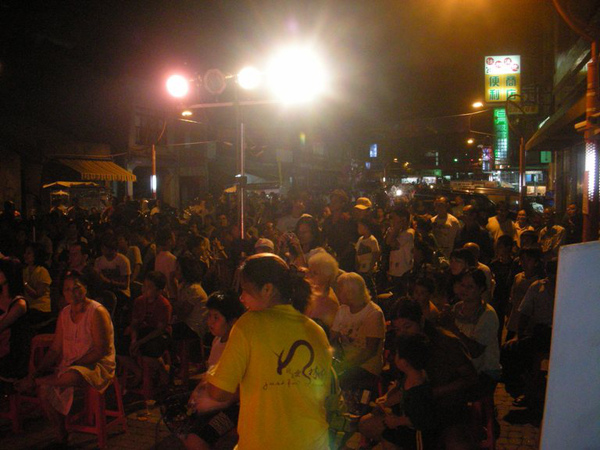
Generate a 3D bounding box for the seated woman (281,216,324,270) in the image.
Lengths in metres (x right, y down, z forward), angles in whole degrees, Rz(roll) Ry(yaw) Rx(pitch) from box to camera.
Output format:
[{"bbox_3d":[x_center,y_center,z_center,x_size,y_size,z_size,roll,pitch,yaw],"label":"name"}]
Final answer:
[{"bbox_3d":[0.072,0.708,5.622,0.500,1.540,0.420,1,3,18],"label":"seated woman"}]

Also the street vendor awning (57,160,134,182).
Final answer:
[{"bbox_3d":[-7.510,-2.042,22.427,1.300,0.800,2.600,2,3,37],"label":"street vendor awning"}]

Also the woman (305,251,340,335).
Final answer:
[{"bbox_3d":[0.091,0.884,4.470,0.700,1.300,0.480,-2,4,-41],"label":"woman"}]

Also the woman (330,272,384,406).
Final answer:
[{"bbox_3d":[0.305,0.923,4.071,0.720,1.260,0.500,-2,4,-41],"label":"woman"}]

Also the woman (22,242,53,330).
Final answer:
[{"bbox_3d":[-2.914,0.812,6.569,0.700,1.240,0.470,-2,4,-41],"label":"woman"}]

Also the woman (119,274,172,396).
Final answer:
[{"bbox_3d":[-1.366,0.927,5.325,0.480,1.130,0.680,2,4,40],"label":"woman"}]

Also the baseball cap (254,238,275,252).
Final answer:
[{"bbox_3d":[-0.360,0.200,5.891,0.180,0.150,0.260,2,3,30],"label":"baseball cap"}]

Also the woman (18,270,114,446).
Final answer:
[{"bbox_3d":[-1.675,0.926,4.325,0.740,1.230,0.520,-2,4,-38],"label":"woman"}]

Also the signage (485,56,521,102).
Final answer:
[{"bbox_3d":[7.027,-5.082,20.778,1.250,1.670,0.300,1,3,12],"label":"signage"}]

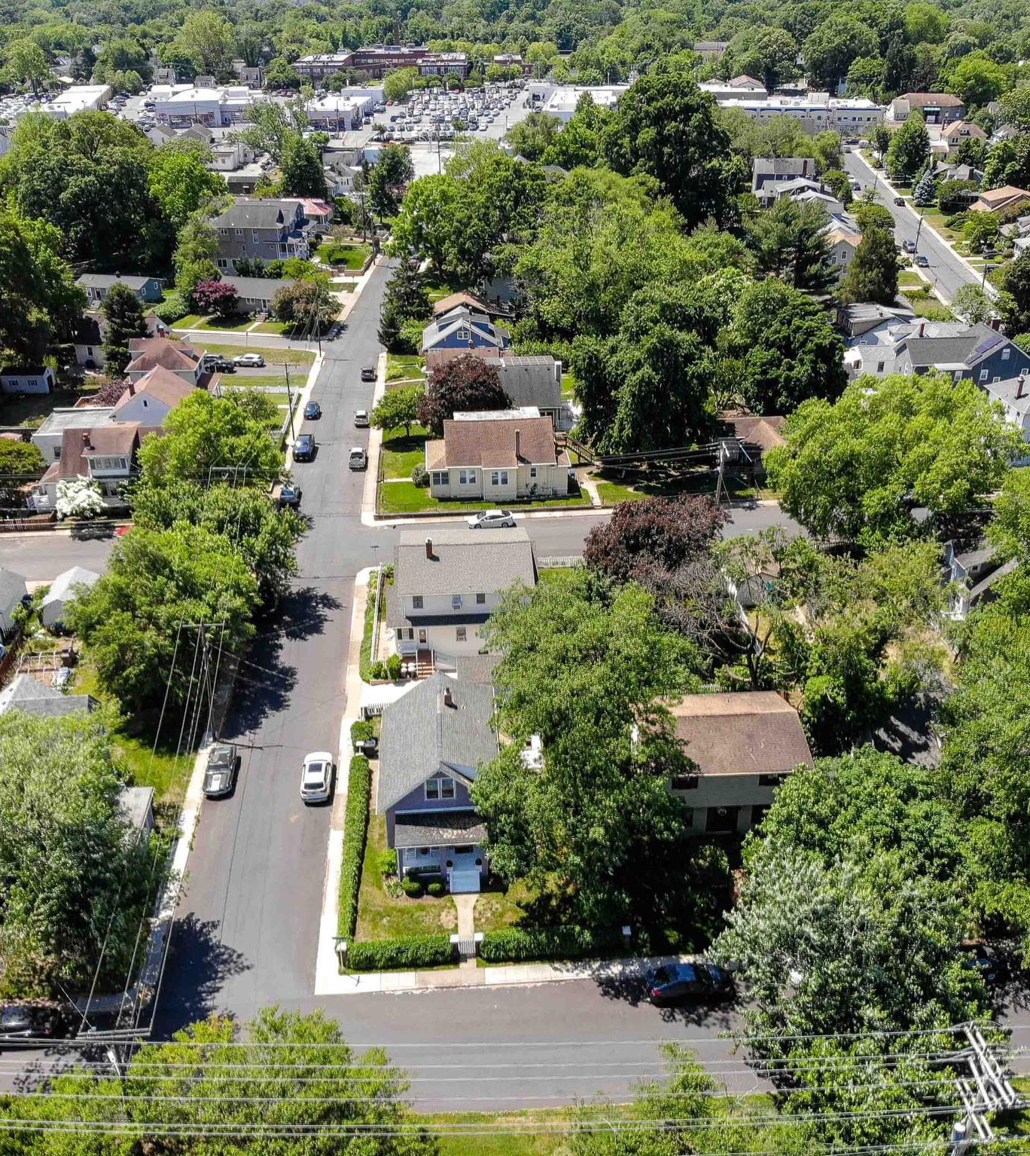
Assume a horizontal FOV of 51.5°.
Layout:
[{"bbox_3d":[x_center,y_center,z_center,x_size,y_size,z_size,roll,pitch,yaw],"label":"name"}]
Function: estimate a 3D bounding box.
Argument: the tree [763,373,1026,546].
[{"bbox_3d":[36.626,-11.106,104.294,23.530,16.390,23.060,0,29,0],"label":"tree"}]

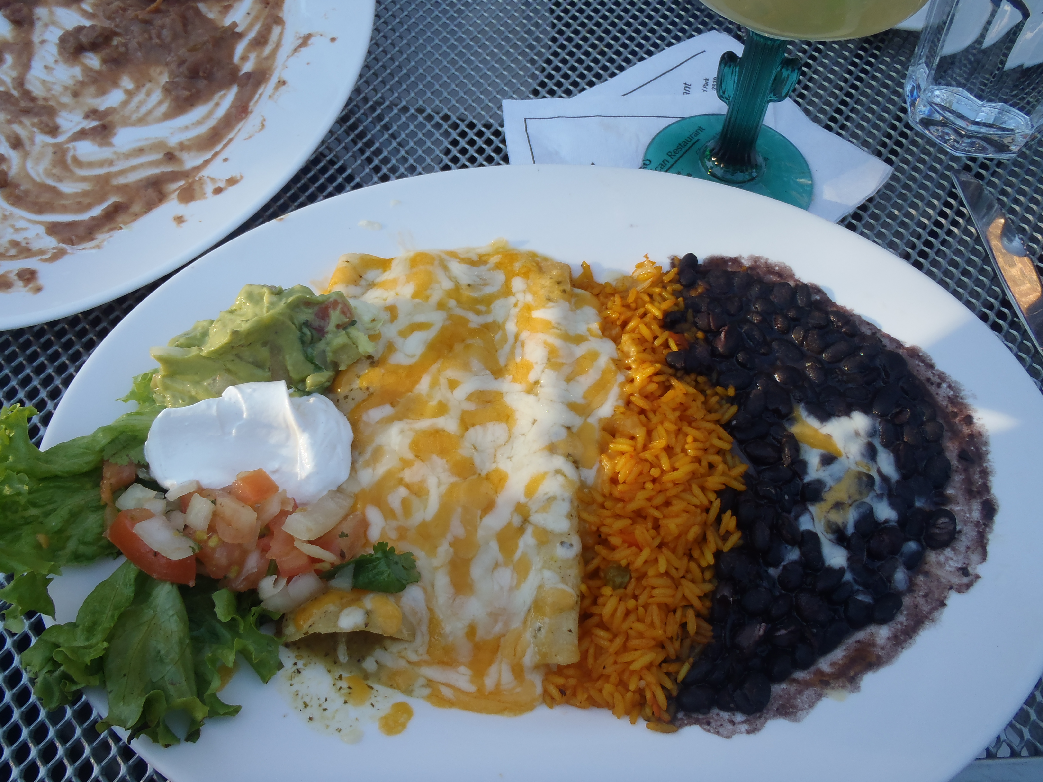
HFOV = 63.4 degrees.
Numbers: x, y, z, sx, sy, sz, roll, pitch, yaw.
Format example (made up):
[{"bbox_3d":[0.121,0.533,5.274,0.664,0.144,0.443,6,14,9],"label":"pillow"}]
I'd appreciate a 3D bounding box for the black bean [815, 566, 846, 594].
[{"bbox_3d":[0.101,0.062,0.277,0.012,0.007,0.007,-31,65,-18],"label":"black bean"}]

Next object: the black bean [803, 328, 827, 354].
[{"bbox_3d":[0.111,-0.019,0.318,0.008,0.007,0.011,-4,60,-5],"label":"black bean"}]

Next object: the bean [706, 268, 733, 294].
[{"bbox_3d":[0.077,-0.043,0.330,0.010,0.007,0.010,0,60,-2],"label":"bean"}]

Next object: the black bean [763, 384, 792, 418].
[{"bbox_3d":[0.092,0.004,0.303,0.009,0.007,0.013,-22,63,-14],"label":"black bean"}]

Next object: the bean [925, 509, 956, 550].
[{"bbox_3d":[0.146,0.048,0.293,0.010,0.009,0.015,23,62,11],"label":"bean"}]

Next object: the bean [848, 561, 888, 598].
[{"bbox_3d":[0.114,0.062,0.277,0.009,0.008,0.013,-38,67,-21],"label":"bean"}]

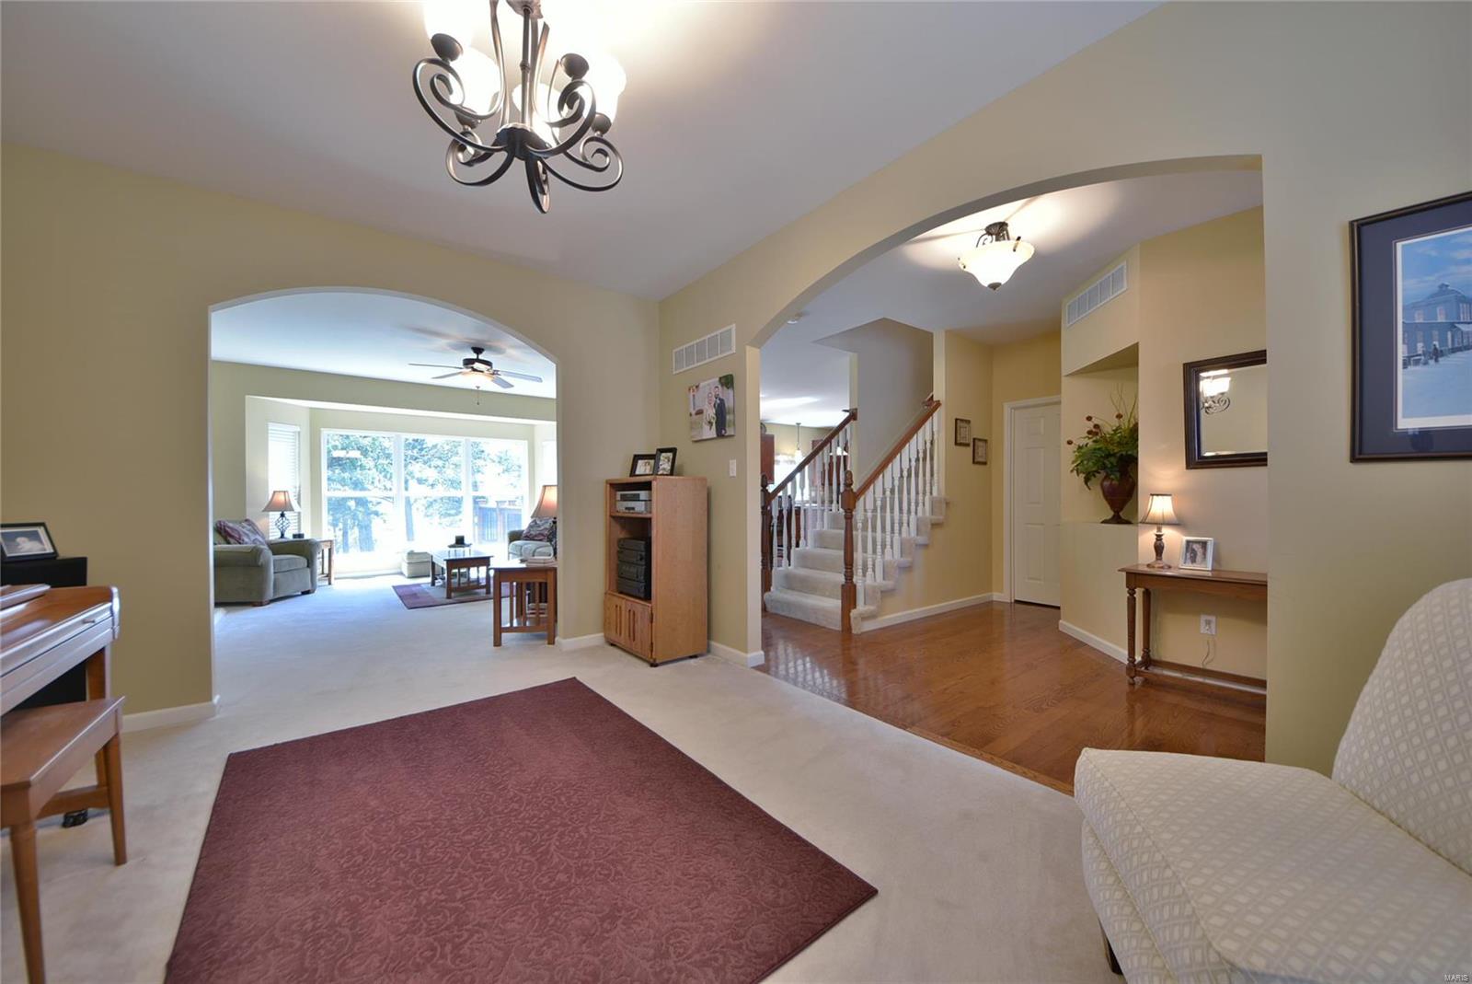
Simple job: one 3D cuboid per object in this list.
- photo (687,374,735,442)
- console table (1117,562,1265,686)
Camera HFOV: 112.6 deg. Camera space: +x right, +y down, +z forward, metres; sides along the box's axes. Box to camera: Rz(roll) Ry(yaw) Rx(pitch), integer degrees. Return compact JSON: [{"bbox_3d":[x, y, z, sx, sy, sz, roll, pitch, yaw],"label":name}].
[{"bbox_3d":[-0.173,-0.592,3.549,0.030,0.413,0.510,0,0,-39],"label":"photo"},{"bbox_3d":[2.845,0.816,2.663,0.390,0.690,1.160,0,0,-38],"label":"console table"}]

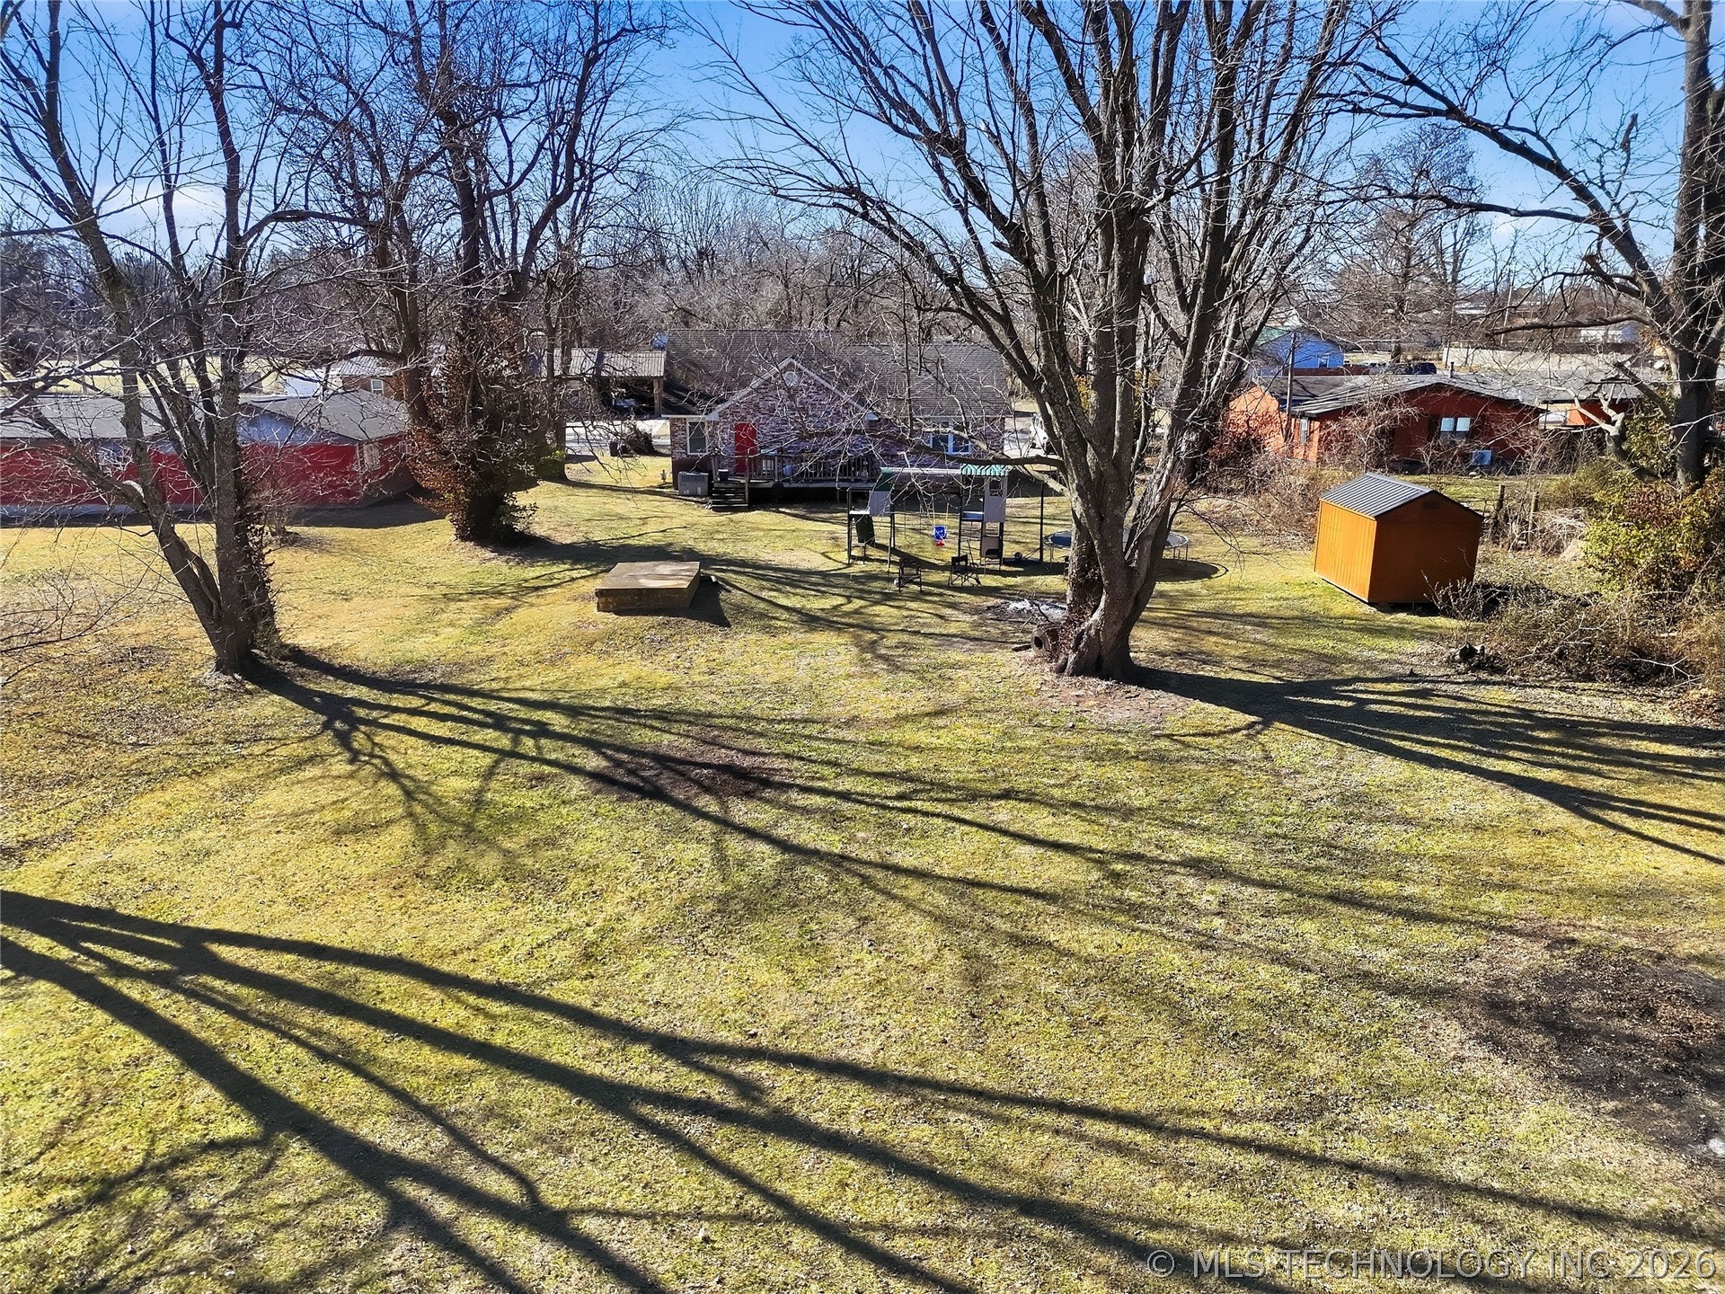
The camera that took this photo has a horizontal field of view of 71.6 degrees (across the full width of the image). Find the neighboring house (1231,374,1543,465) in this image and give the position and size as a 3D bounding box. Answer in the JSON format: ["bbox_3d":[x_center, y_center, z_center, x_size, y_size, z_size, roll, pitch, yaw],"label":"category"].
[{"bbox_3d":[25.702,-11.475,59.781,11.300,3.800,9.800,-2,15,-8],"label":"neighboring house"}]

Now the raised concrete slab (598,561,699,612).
[{"bbox_3d":[-5.145,-1.507,29.213,2.087,0.490,3.174,-1,15,-2],"label":"raised concrete slab"}]

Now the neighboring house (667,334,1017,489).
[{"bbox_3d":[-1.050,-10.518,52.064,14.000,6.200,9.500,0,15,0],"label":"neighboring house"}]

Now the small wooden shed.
[{"bbox_3d":[13.165,-2.740,29.586,2.520,2.675,3.540,0,15,0],"label":"small wooden shed"}]

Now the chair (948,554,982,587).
[{"bbox_3d":[2.608,-2.010,30.433,0.660,0.820,0.580,-12,19,-37],"label":"chair"}]

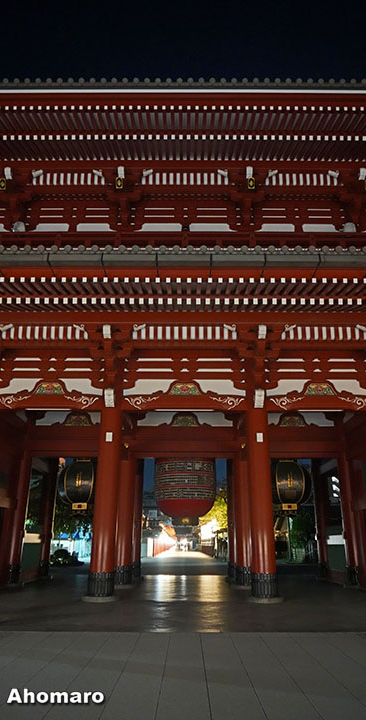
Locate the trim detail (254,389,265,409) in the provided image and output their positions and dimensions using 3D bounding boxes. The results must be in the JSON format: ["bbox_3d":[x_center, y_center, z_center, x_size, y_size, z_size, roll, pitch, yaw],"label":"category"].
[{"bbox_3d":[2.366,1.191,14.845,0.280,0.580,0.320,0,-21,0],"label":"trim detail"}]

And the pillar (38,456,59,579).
[{"bbox_3d":[-6.340,6.987,22.531,0.720,5.750,0.720,0,-21,0],"label":"pillar"}]

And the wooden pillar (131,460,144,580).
[{"bbox_3d":[-2.245,7.316,22.310,0.720,5.300,0.720,0,-21,0],"label":"wooden pillar"}]

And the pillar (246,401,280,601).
[{"bbox_3d":[2.338,4.013,14.416,0.740,5.800,0.740,0,-21,0],"label":"pillar"}]

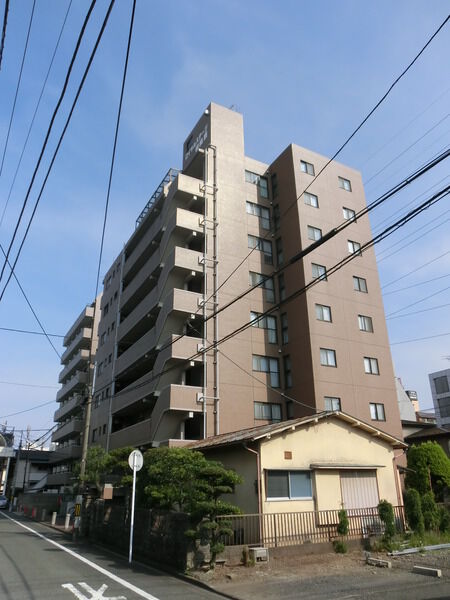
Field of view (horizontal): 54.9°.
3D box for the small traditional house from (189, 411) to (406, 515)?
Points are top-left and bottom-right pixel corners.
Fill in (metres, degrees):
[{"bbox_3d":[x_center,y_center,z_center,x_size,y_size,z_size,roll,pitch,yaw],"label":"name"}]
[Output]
[{"bbox_3d":[2.653,7.242,18.117,7.400,4.250,6.400,11,-25,-27],"label":"small traditional house"}]

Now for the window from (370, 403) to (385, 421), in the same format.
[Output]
[{"bbox_3d":[9.297,6.817,26.327,1.200,1.020,0.120,11,-25,-27],"label":"window"}]

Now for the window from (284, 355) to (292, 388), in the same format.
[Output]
[{"bbox_3d":[3.951,4.529,27.113,0.120,2.110,0.650,11,-25,-27],"label":"window"}]

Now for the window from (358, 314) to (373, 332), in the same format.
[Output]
[{"bbox_3d":[9.251,1.606,28.487,1.177,1.060,0.140,11,-25,-26],"label":"window"}]

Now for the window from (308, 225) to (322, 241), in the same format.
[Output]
[{"bbox_3d":[6.063,-4.445,29.165,1.173,0.916,0.140,11,-25,-26],"label":"window"}]

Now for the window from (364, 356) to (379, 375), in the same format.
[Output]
[{"bbox_3d":[9.263,4.213,27.399,1.208,1.033,0.140,11,-25,-26],"label":"window"}]

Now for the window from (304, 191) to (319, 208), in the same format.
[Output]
[{"bbox_3d":[6.030,-6.926,30.114,1.200,0.970,0.120,11,-25,-27],"label":"window"}]

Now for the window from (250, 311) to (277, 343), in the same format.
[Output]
[{"bbox_3d":[2.514,1.820,27.802,1.933,1.859,0.140,11,-25,-26],"label":"window"}]

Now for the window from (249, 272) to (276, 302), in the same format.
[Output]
[{"bbox_3d":[2.474,-0.799,28.878,1.933,1.900,0.140,11,-25,-26],"label":"window"}]

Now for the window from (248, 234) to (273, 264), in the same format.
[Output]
[{"bbox_3d":[2.465,-3.392,29.885,1.990,1.910,0.120,11,-25,-27],"label":"window"}]

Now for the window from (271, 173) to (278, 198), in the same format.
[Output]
[{"bbox_3d":[3.776,-8.479,32.379,0.140,2.000,0.620,11,-25,-26],"label":"window"}]

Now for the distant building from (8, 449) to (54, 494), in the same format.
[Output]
[{"bbox_3d":[-28.339,25.817,64.483,6.500,6.400,7.000,11,-25,-27],"label":"distant building"}]

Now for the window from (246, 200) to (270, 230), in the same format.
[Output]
[{"bbox_3d":[2.424,-5.952,30.930,1.980,1.880,0.120,11,-25,-27],"label":"window"}]

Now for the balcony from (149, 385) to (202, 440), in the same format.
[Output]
[{"bbox_3d":[-2.521,6.258,24.130,1.970,2.560,2.150,11,-25,-27],"label":"balcony"}]

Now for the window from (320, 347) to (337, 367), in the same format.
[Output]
[{"bbox_3d":[6.168,3.493,25.892,1.203,1.049,0.140,11,-25,-26],"label":"window"}]

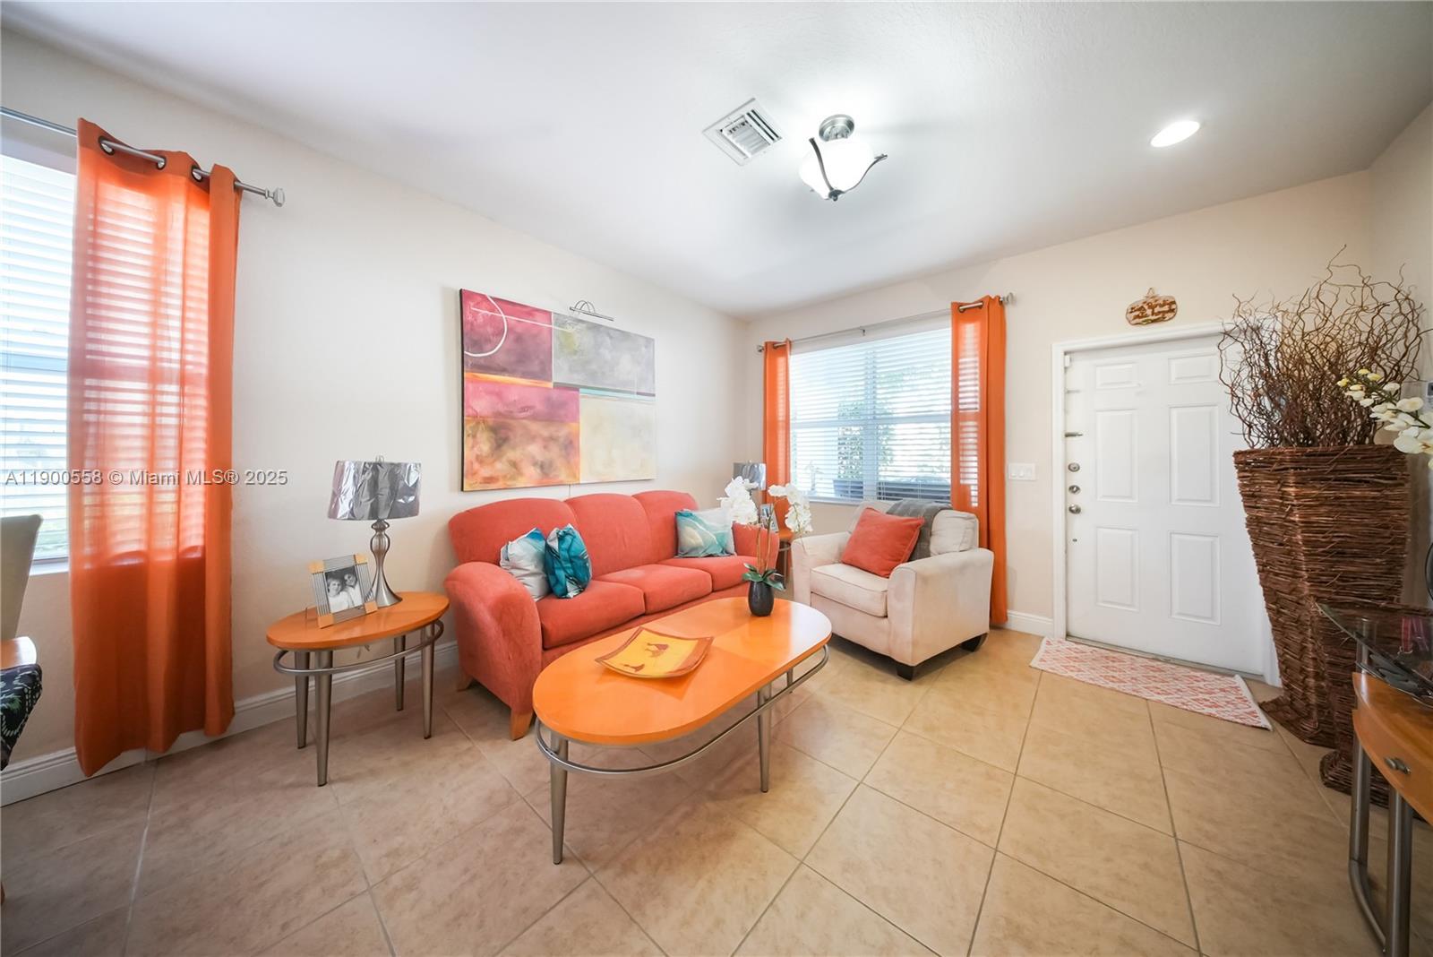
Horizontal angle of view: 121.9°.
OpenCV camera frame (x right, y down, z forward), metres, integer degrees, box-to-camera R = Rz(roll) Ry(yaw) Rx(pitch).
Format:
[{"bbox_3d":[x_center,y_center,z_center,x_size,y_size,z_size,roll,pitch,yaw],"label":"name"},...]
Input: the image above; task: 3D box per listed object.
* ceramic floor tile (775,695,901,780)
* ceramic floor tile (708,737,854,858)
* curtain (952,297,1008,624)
[{"bbox_3d":[0.580,1.231,1.948,0.456,0.011,0.447,1,2,41],"label":"ceramic floor tile"},{"bbox_3d":[0.255,1.250,1.613,0.457,0.010,0.457,1,2,41],"label":"ceramic floor tile"},{"bbox_3d":[2.093,-0.135,3.183,0.369,2.541,0.107,1,1,37],"label":"curtain"}]

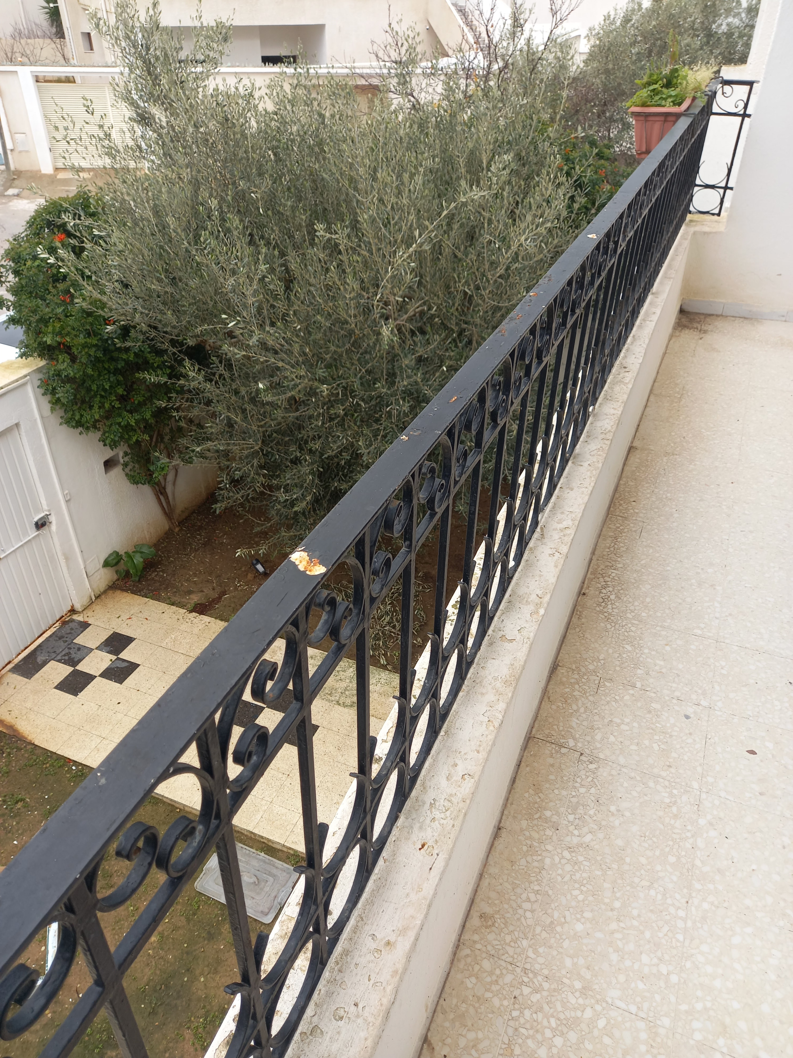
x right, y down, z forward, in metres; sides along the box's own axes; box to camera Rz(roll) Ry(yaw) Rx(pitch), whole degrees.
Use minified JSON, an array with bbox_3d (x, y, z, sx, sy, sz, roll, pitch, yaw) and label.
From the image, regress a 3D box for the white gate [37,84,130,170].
[{"bbox_3d":[-9.476,-12.587,23.956,2.959,2.360,0.100,-1,34,-3],"label":"white gate"}]

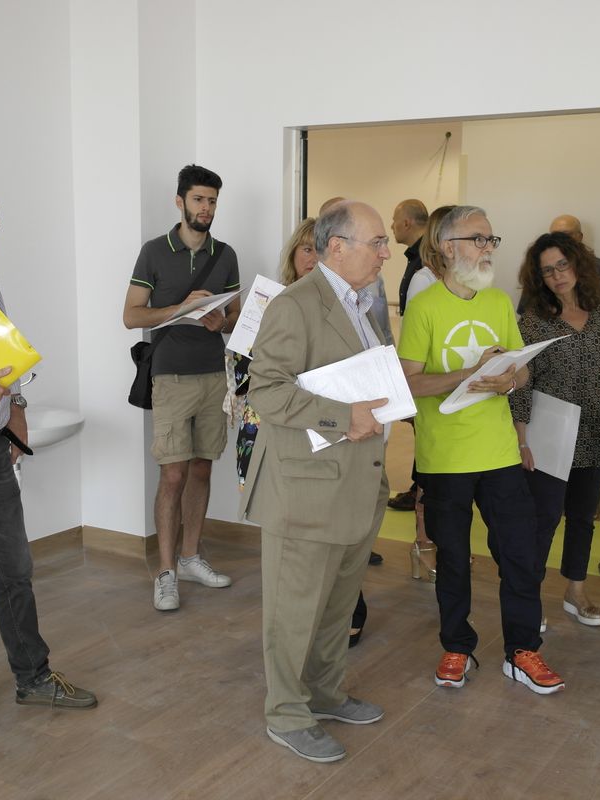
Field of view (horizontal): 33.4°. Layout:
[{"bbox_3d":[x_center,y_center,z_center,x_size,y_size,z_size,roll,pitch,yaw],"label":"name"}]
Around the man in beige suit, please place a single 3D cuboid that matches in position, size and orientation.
[{"bbox_3d":[0.055,0.243,3.141,0.480,1.697,0.540,4,9,22],"label":"man in beige suit"}]

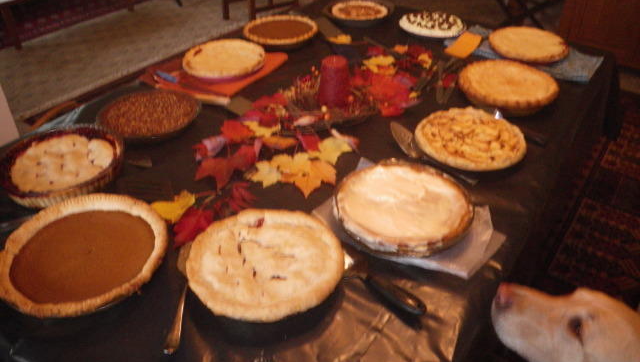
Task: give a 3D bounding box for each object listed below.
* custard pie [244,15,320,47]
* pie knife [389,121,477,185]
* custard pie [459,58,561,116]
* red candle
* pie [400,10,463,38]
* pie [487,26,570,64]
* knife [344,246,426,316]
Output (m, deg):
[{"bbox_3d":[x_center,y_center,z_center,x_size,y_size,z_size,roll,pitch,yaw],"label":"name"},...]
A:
[{"bbox_3d":[-0.132,-0.502,1.756,0.249,0.048,0.249,2,36,0],"label":"custard pie"},{"bbox_3d":[0.258,-0.072,1.189,0.070,0.030,0.292,-14,39,-21],"label":"pie knife"},{"bbox_3d":[0.518,-0.260,1.437,0.265,0.060,0.265,2,36,0],"label":"custard pie"},{"bbox_3d":[0.040,-0.261,1.352,0.074,0.115,0.074,2,36,0],"label":"red candle"},{"bbox_3d":[0.398,-0.560,1.859,0.237,0.050,0.237,2,36,0],"label":"pie"},{"bbox_3d":[0.677,-0.439,1.696,0.250,0.048,0.250,2,36,0],"label":"pie"},{"bbox_3d":[0.068,0.145,0.863,0.265,0.045,0.060,29,43,32],"label":"knife"}]

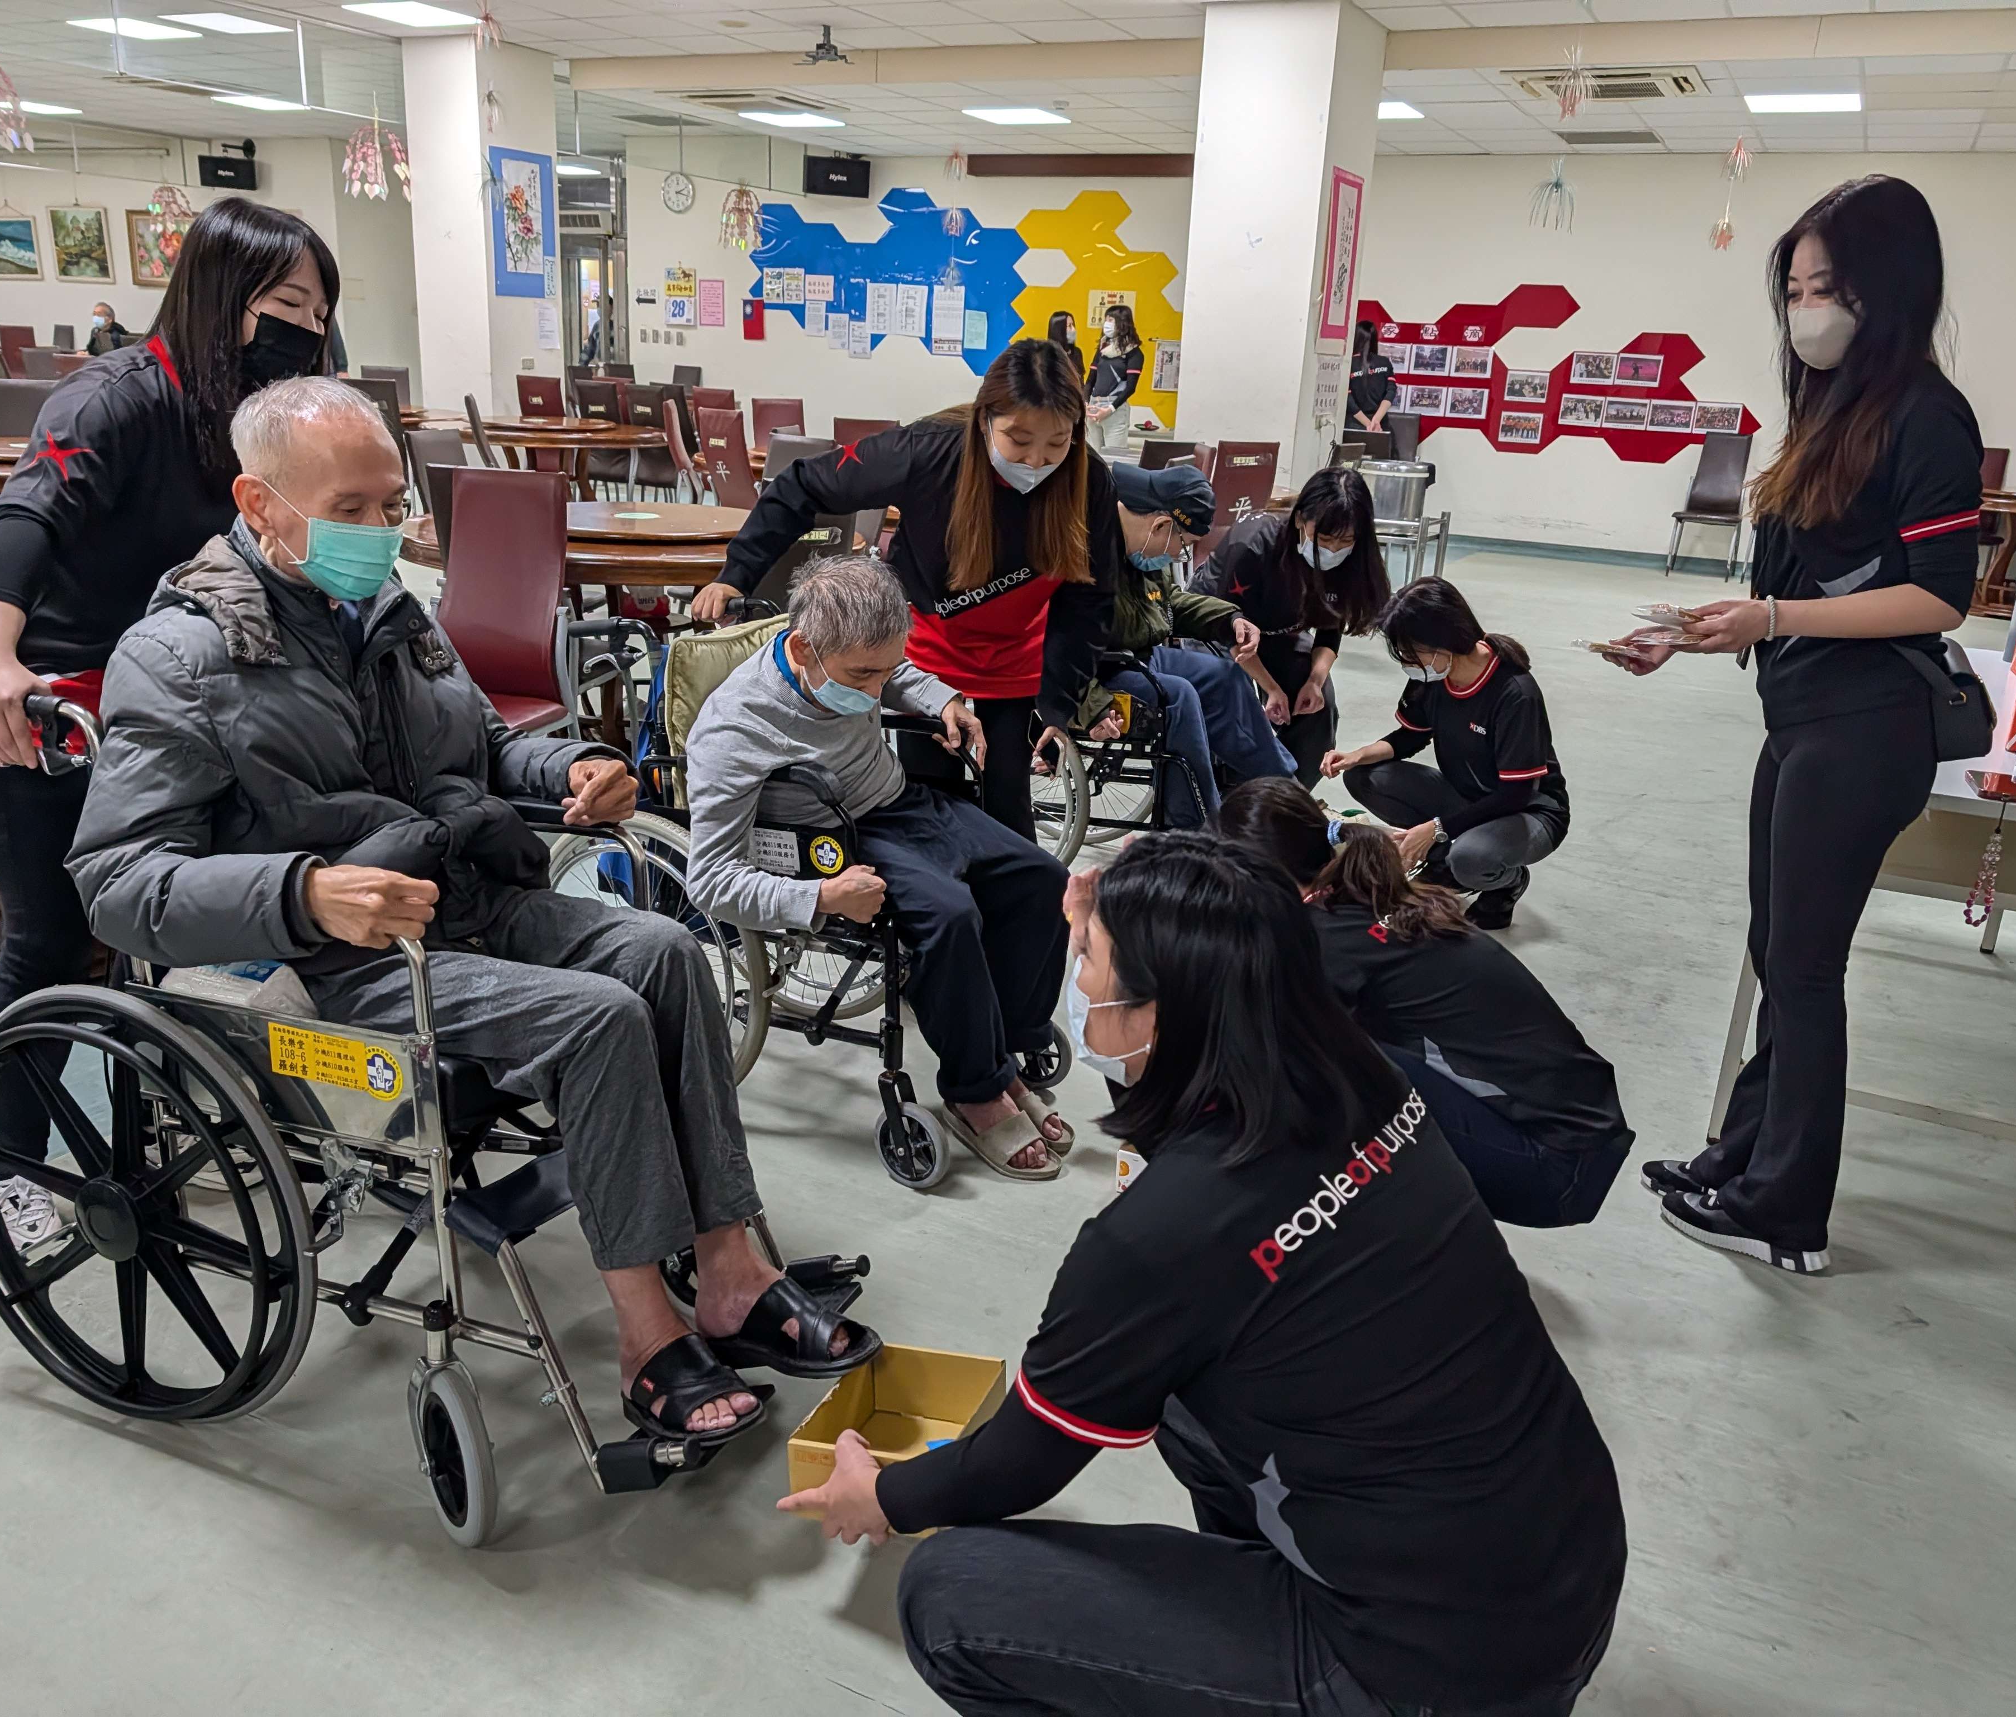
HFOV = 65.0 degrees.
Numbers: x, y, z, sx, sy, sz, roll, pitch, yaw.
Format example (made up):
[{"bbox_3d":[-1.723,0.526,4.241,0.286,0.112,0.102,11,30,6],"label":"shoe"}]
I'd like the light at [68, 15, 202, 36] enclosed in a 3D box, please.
[{"bbox_3d":[-5.236,-4.957,9.463,0.600,0.060,0.600,12,20,25],"label":"light"}]

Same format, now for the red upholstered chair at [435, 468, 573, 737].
[{"bbox_3d":[-1.231,-0.360,3.621,0.440,0.975,0.580,5,18,5],"label":"red upholstered chair"}]

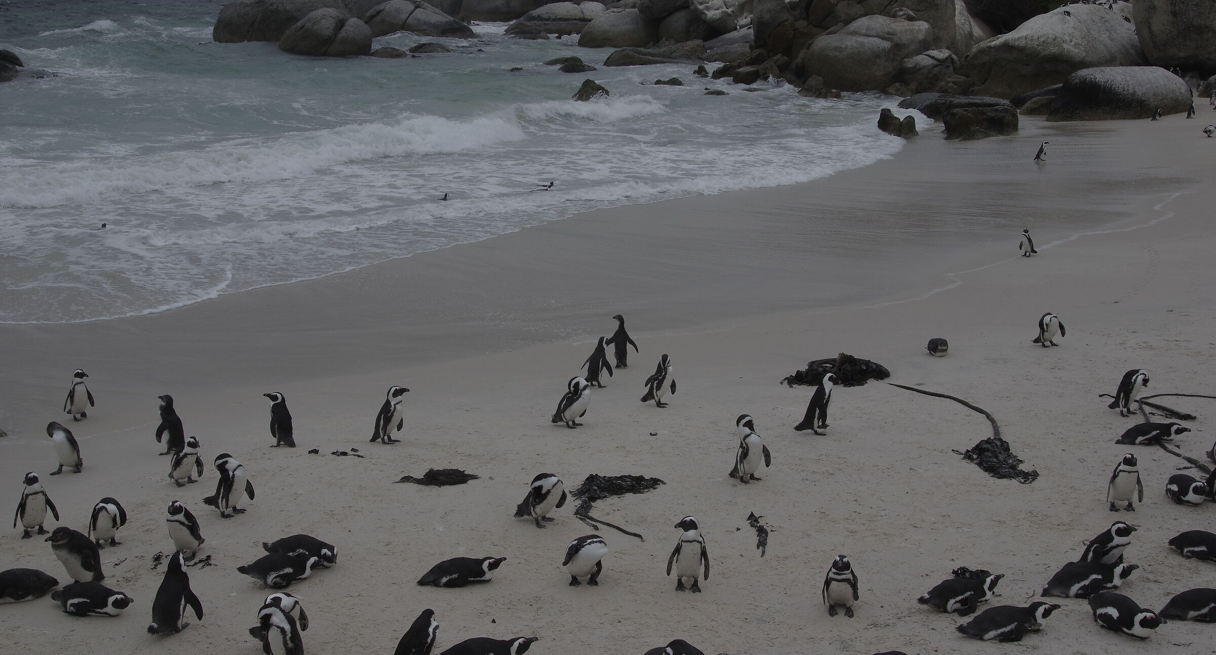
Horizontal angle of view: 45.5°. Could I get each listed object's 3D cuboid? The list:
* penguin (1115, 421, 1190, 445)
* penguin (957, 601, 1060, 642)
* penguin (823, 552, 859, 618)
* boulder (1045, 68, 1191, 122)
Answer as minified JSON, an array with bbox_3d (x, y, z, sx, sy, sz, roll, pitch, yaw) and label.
[{"bbox_3d":[4.782,0.924,12.752,0.620,0.200,0.240,1,15,5],"label":"penguin"},{"bbox_3d":[2.716,1.968,9.814,0.700,0.220,0.250,-4,15,-17],"label":"penguin"},{"bbox_3d":[1.767,1.916,10.927,0.280,0.479,0.280,1,15,5],"label":"penguin"},{"bbox_3d":[16.650,-7.794,47.629,4.500,1.600,3.200,3,15,11],"label":"boulder"}]

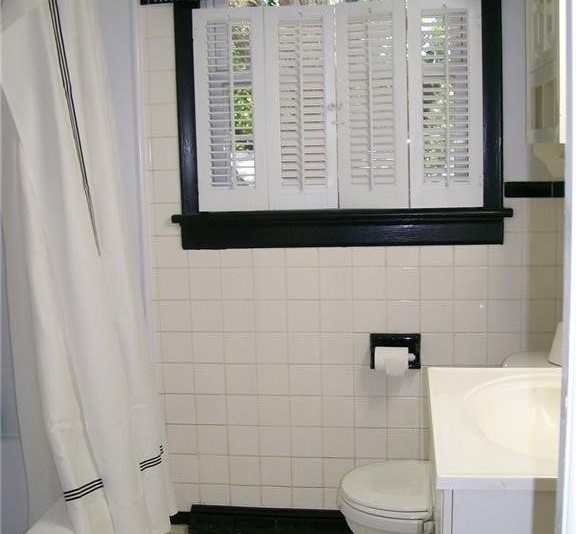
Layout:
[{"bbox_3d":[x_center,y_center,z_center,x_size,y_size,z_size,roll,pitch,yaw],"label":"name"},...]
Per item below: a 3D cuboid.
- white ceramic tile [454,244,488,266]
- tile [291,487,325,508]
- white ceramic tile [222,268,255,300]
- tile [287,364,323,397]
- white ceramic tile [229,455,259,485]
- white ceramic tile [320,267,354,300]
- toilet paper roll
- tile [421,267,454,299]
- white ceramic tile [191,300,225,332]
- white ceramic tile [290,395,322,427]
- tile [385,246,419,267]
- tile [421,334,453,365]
[{"bbox_3d":[0.587,-0.038,2.556,0.108,0.070,0.009,0,8,8],"label":"white ceramic tile"},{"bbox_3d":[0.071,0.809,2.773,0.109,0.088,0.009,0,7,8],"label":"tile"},{"bbox_3d":[-0.167,0.058,2.709,0.109,0.108,0.009,0,7,8],"label":"white ceramic tile"},{"bbox_3d":[0.060,0.381,2.700,0.108,0.108,0.010,0,9,8],"label":"tile"},{"bbox_3d":[-0.148,0.708,2.779,0.108,0.108,0.010,0,9,8],"label":"white ceramic tile"},{"bbox_3d":[0.159,0.056,2.636,0.108,0.108,0.010,0,9,8],"label":"white ceramic tile"},{"bbox_3d":[0.337,0.303,2.594,0.106,0.086,0.086,-1,8,8],"label":"toilet paper roll"},{"bbox_3d":[0.486,0.051,2.605,0.108,0.108,0.009,-1,7,8],"label":"tile"},{"bbox_3d":[-0.274,0.167,2.726,0.108,0.108,0.009,-1,7,8],"label":"white ceramic tile"},{"bbox_3d":[0.062,0.489,2.720,0.108,0.108,0.010,-1,8,8],"label":"white ceramic tile"},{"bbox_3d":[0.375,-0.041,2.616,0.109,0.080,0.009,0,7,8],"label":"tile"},{"bbox_3d":[0.492,0.268,2.632,0.108,0.108,0.009,-1,7,8],"label":"tile"}]

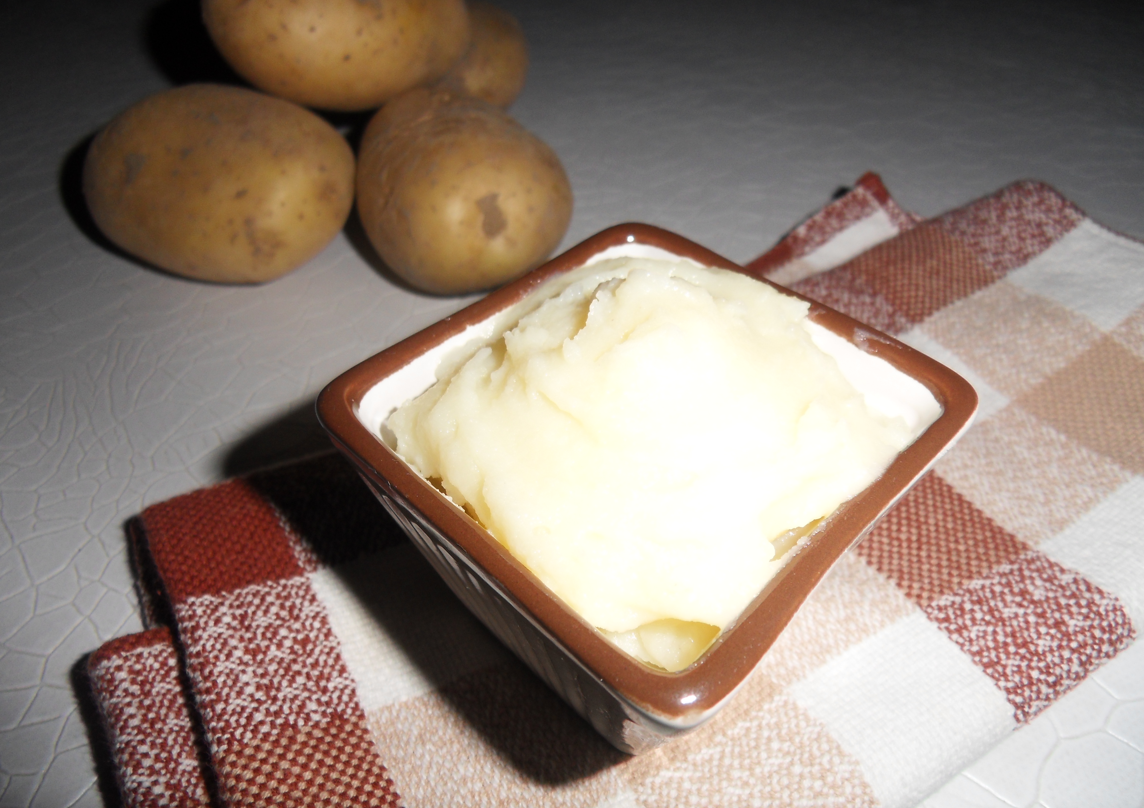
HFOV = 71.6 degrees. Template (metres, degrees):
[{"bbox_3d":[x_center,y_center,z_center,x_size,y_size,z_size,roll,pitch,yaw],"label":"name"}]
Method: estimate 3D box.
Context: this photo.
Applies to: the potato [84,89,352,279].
[{"bbox_3d":[-0.116,-0.074,0.267,0.087,0.062,0.069,-2,45,-3],"label":"potato"}]

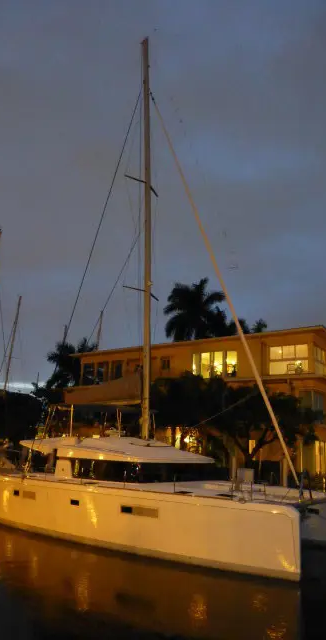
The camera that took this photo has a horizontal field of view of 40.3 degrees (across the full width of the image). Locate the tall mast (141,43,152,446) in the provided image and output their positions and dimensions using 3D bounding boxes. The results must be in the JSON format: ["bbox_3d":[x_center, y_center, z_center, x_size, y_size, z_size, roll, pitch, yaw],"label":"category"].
[{"bbox_3d":[-0.887,-5.784,23.436,0.320,23.277,0.280,-12,-19,34],"label":"tall mast"}]

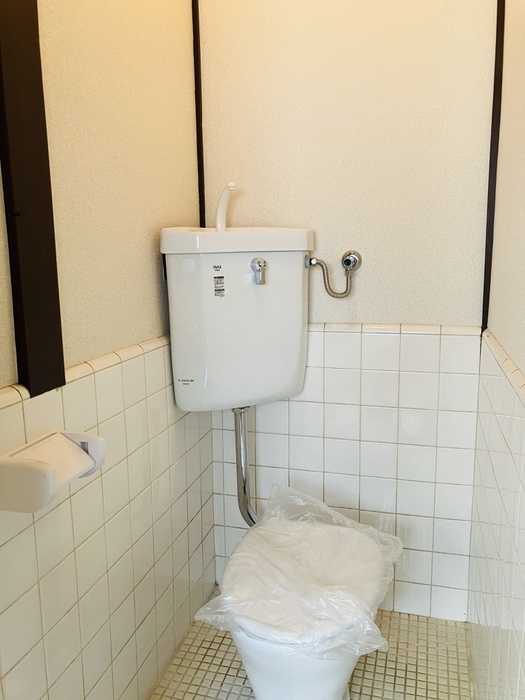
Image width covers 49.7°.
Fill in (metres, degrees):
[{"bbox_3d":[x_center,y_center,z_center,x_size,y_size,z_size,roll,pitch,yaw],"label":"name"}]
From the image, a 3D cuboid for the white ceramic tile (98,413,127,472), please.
[{"bbox_3d":[-0.319,0.192,1.195,0.008,0.105,0.105,2,10,15],"label":"white ceramic tile"}]

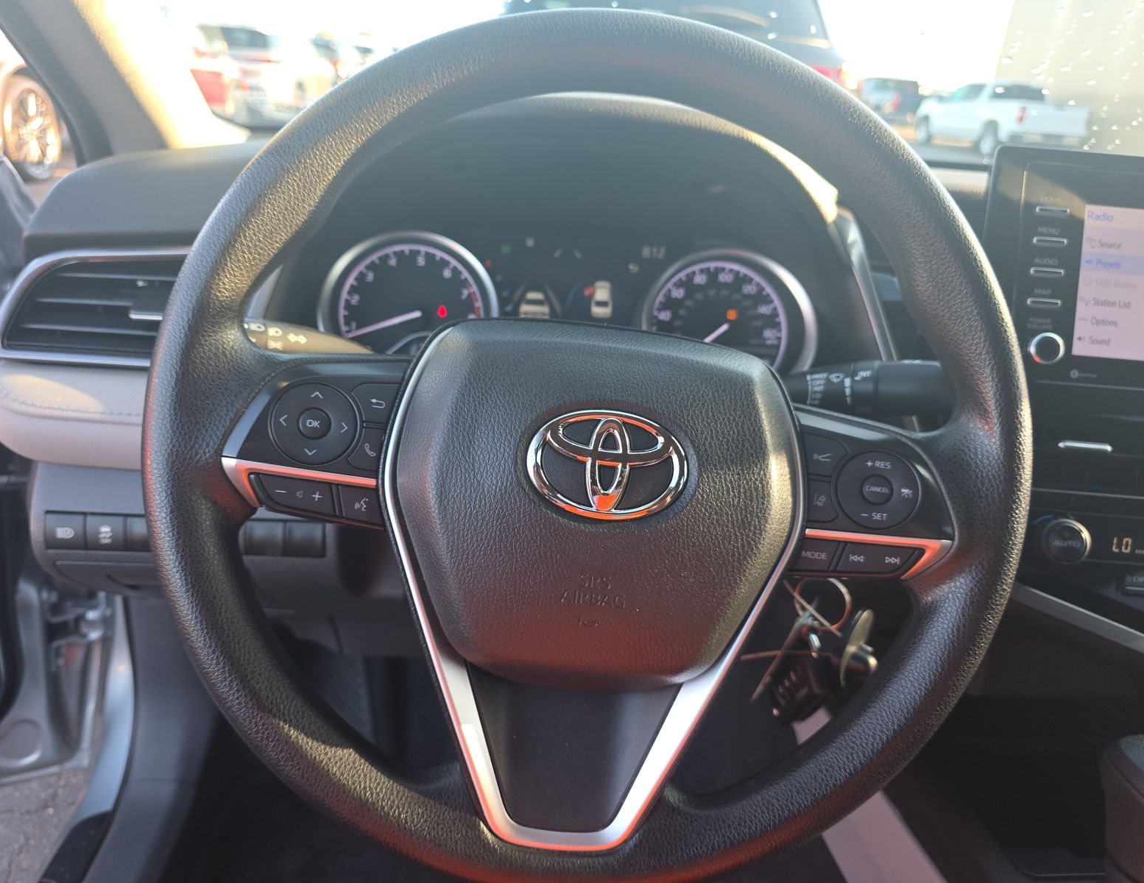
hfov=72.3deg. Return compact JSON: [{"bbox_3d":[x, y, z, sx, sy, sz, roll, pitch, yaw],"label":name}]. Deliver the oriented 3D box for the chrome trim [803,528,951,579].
[{"bbox_3d":[0.136,0.049,0.350,0.064,0.019,0.011,6,2,3],"label":"chrome trim"}]

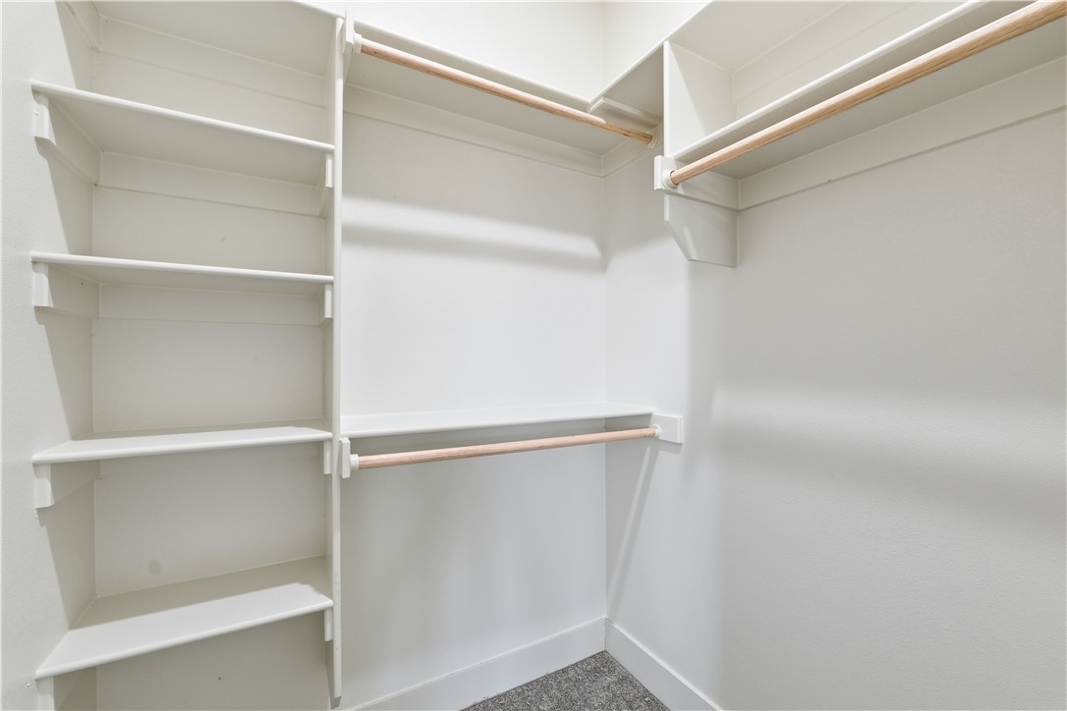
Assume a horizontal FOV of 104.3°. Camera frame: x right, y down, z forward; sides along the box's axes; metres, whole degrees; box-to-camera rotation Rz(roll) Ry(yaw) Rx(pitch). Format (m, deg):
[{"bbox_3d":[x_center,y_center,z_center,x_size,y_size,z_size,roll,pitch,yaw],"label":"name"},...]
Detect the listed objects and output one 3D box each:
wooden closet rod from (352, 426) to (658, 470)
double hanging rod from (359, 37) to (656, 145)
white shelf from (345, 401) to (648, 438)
[{"bbox_3d":[0.003,0.268,1.241,1.006,0.034,0.034,0,-1,-28],"label":"wooden closet rod"},{"bbox_3d":[0.001,-0.772,1.256,1.006,0.034,0.034,0,-1,-28],"label":"double hanging rod"},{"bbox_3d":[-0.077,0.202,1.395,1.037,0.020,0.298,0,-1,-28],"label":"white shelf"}]

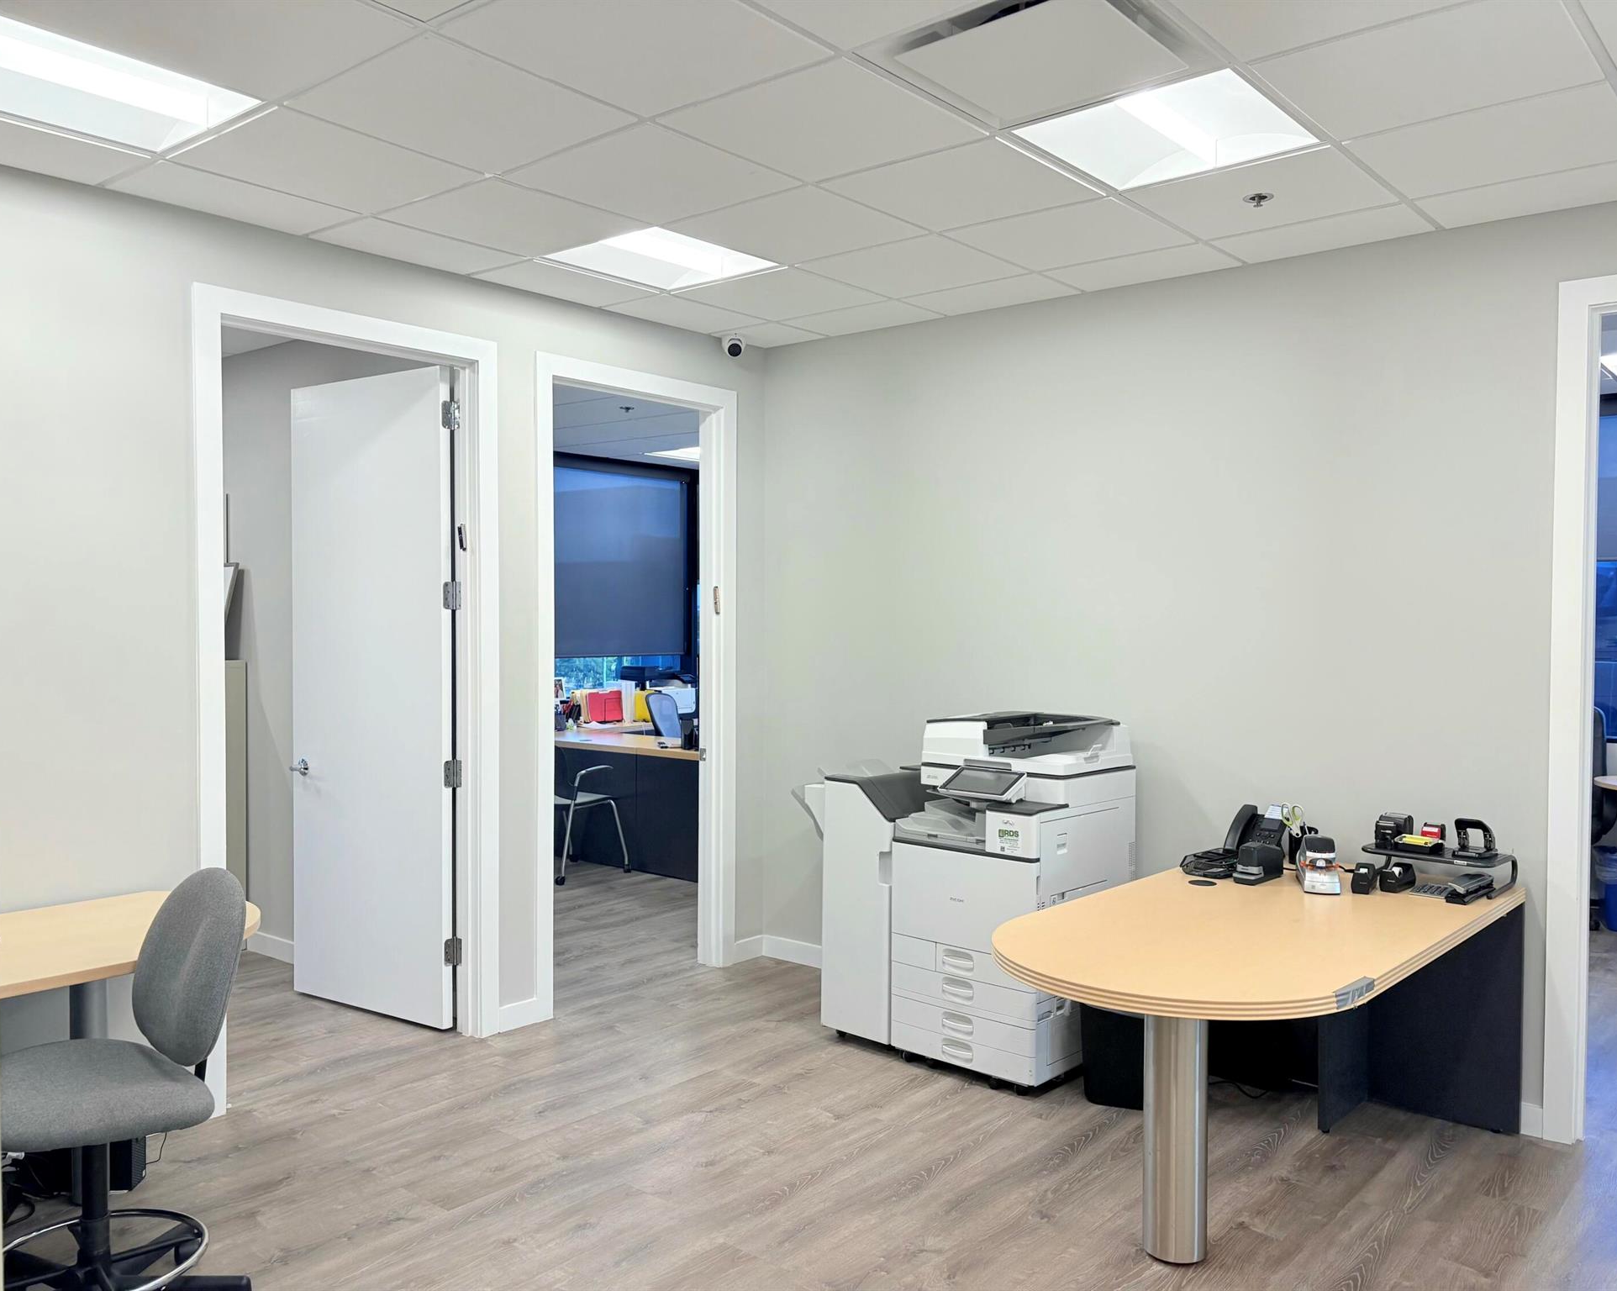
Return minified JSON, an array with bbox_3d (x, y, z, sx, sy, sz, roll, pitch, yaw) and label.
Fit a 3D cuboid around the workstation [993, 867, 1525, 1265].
[{"bbox_3d":[1.203,1.107,3.536,0.990,0.743,1.770,2,2,40],"label":"workstation"}]

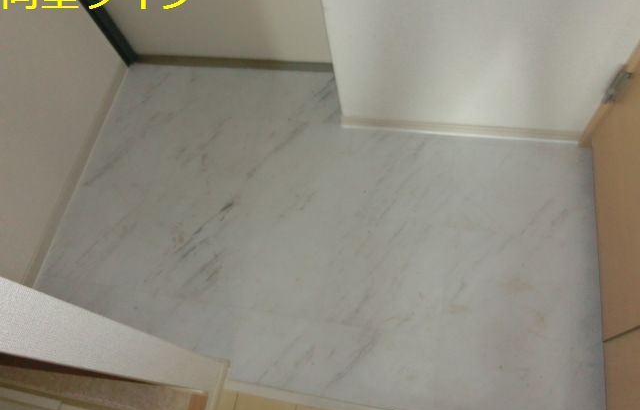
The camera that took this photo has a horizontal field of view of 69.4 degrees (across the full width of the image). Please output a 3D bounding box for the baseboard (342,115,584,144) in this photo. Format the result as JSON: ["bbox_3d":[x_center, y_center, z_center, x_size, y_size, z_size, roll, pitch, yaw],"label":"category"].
[{"bbox_3d":[0.395,-0.224,1.340,0.677,0.060,0.012,6,66,12],"label":"baseboard"}]

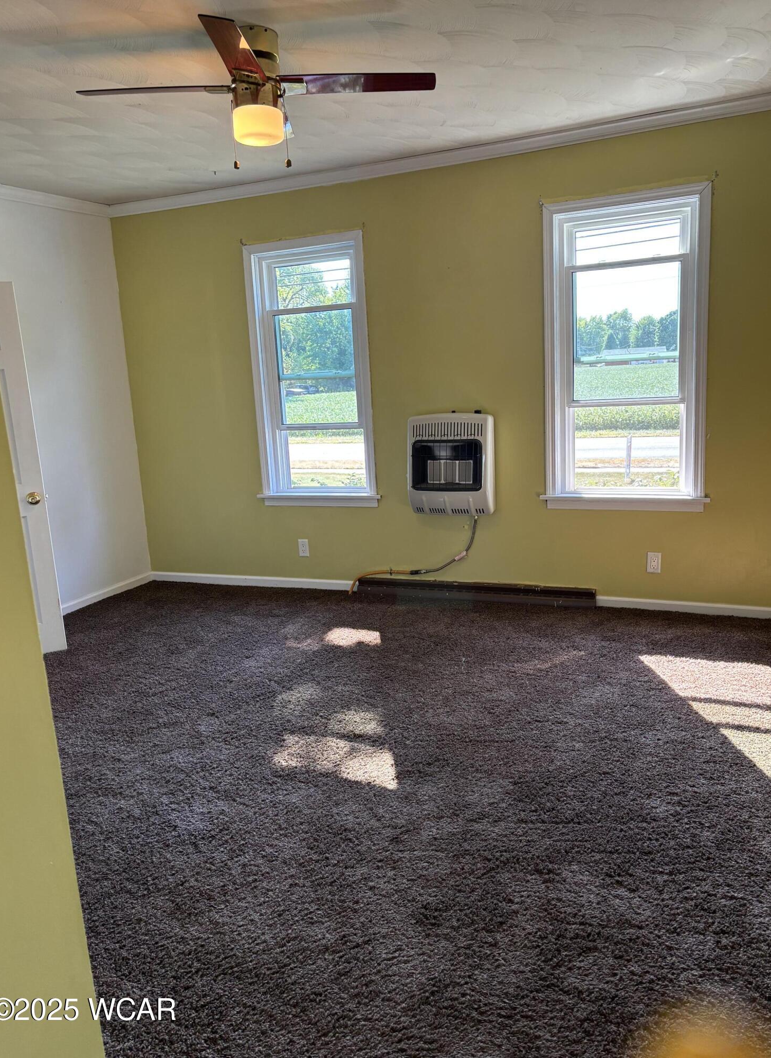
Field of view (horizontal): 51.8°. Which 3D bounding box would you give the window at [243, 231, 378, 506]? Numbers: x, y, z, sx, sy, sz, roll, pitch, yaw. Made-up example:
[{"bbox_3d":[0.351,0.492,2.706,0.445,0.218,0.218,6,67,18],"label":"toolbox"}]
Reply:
[{"bbox_3d":[-0.470,-0.985,5.157,0.894,1.691,0.100,2,12,22],"label":"window"}]

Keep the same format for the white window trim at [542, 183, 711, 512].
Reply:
[{"bbox_3d":[1.326,-0.949,4.413,0.931,1.712,0.100,2,12,22],"label":"white window trim"}]

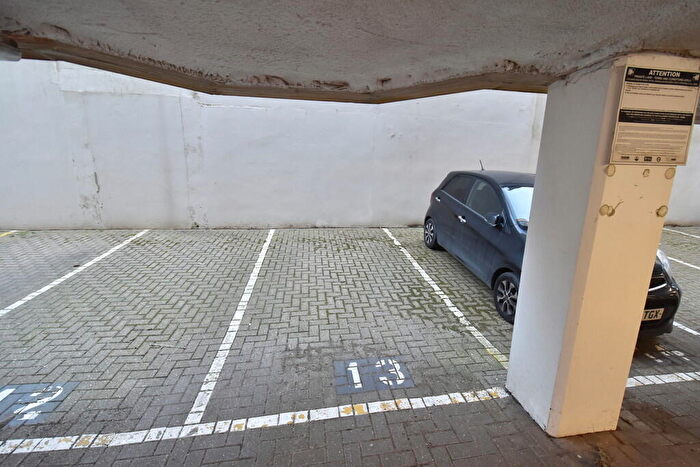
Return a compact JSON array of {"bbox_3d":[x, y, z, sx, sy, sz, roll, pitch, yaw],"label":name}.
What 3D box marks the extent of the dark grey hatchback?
[{"bbox_3d":[2.390,-0.075,4.195,1.610,1.480,3.600,0,16,-5],"label":"dark grey hatchback"}]

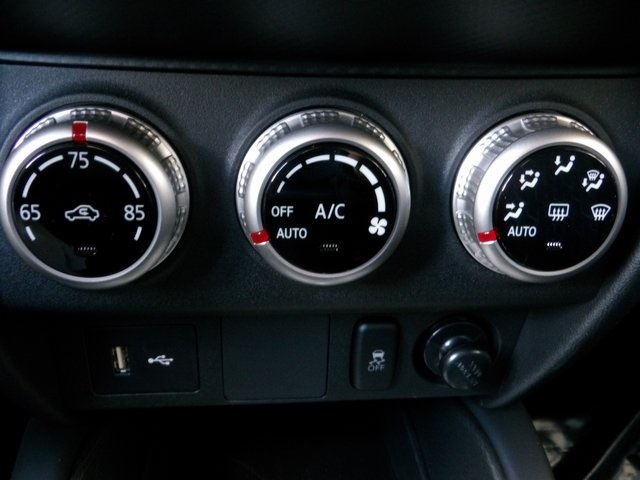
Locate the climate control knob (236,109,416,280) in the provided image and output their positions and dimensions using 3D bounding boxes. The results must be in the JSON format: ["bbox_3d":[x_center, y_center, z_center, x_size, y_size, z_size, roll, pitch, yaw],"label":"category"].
[{"bbox_3d":[0.003,-0.011,0.206,0.060,0.060,0.018,0,15,-6],"label":"climate control knob"}]

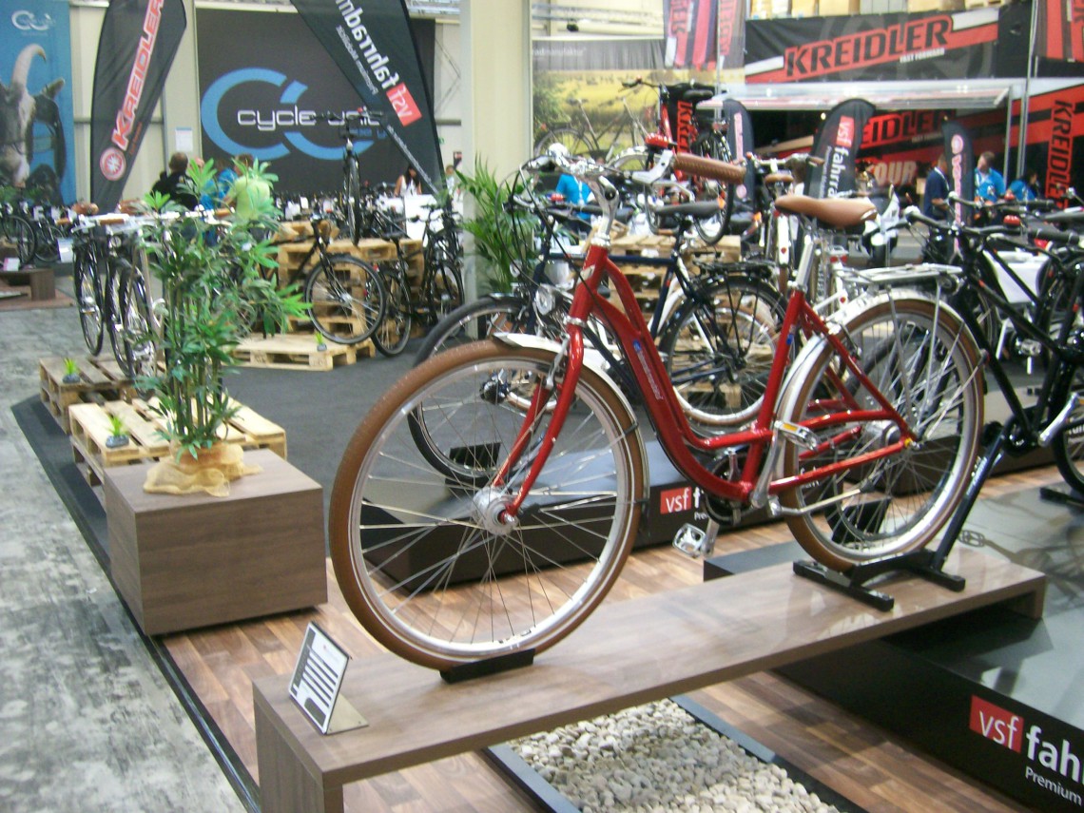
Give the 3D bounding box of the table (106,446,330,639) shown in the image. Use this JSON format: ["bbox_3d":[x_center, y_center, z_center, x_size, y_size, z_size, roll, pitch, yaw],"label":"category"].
[{"bbox_3d":[-1.168,0.456,3.892,0.610,0.415,0.639,-7,13,-29],"label":"table"}]

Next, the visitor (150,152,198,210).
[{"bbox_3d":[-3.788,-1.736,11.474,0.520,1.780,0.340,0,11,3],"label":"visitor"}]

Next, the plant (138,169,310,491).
[{"bbox_3d":[-1.089,-0.295,3.733,0.560,1.075,0.550,0,11,0],"label":"plant"}]

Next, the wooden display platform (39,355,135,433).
[{"bbox_3d":[-2.791,-0.117,7.175,0.800,0.290,1.200,-7,13,-30],"label":"wooden display platform"}]

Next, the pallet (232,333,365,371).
[{"bbox_3d":[-2.090,-0.448,9.050,1.200,0.144,0.800,3,12,17],"label":"pallet"}]

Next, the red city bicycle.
[{"bbox_3d":[0.401,-0.029,2.463,1.830,1.070,0.600,-7,13,-30],"label":"red city bicycle"}]

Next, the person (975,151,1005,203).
[{"bbox_3d":[5.287,-2.104,13.046,0.500,1.823,0.360,7,14,34],"label":"person"}]

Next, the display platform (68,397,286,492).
[{"bbox_3d":[-1.836,0.203,5.466,0.800,0.288,1.200,-6,13,-29],"label":"display platform"}]

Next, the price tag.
[{"bbox_3d":[-0.438,0.542,2.217,0.085,0.154,0.200,-7,13,-31],"label":"price tag"}]

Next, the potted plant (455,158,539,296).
[{"bbox_3d":[-0.359,-1.357,9.759,0.900,1.696,0.900,0,11,0],"label":"potted plant"}]

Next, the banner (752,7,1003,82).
[{"bbox_3d":[4.015,-4.404,13.450,2.979,0.787,0.040,3,11,14],"label":"banner"}]

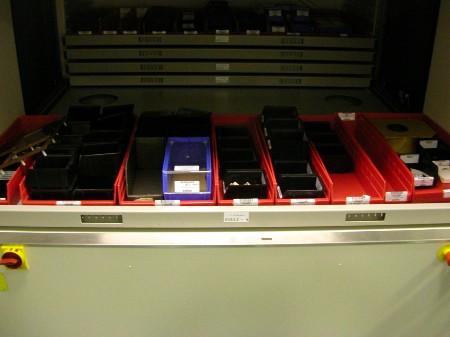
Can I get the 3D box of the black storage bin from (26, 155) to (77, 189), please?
[{"bbox_3d":[-0.505,0.013,1.417,0.130,0.077,0.105,0,26,-2],"label":"black storage bin"}]

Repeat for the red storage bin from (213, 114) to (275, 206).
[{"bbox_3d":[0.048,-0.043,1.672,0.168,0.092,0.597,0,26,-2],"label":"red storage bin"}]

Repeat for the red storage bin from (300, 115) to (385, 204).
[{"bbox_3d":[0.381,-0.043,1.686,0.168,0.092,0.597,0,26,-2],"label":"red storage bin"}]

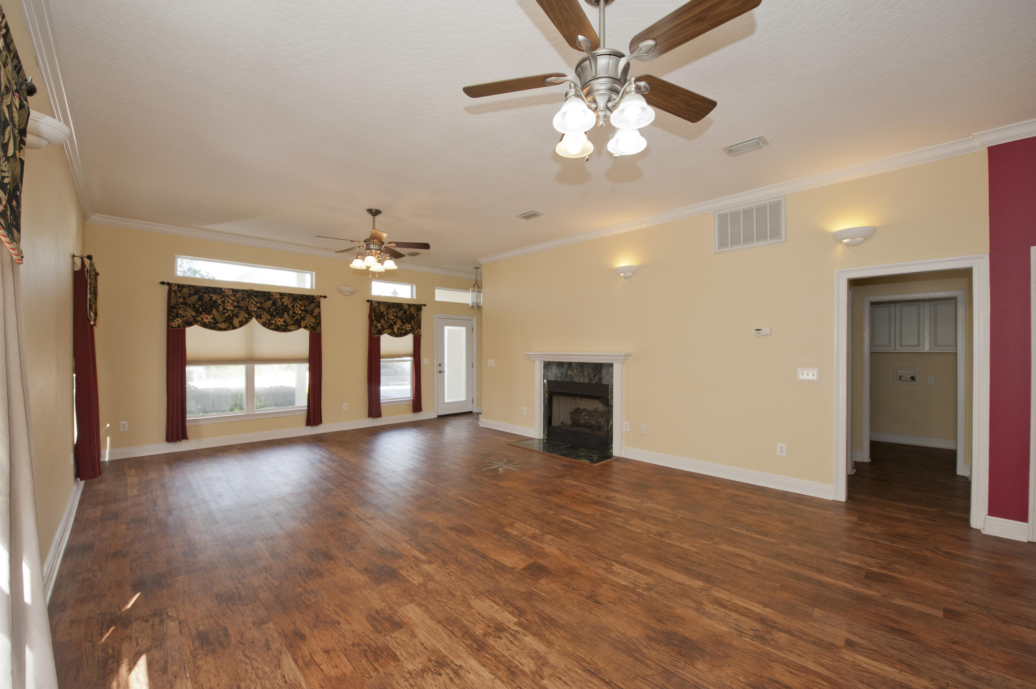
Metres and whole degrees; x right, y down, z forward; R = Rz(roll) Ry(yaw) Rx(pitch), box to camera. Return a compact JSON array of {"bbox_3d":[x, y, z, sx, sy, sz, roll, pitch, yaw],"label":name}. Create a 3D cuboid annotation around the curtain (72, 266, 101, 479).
[{"bbox_3d":[-4.310,0.278,4.043,0.150,2.145,0.280,1,-1,-44],"label":"curtain"}]

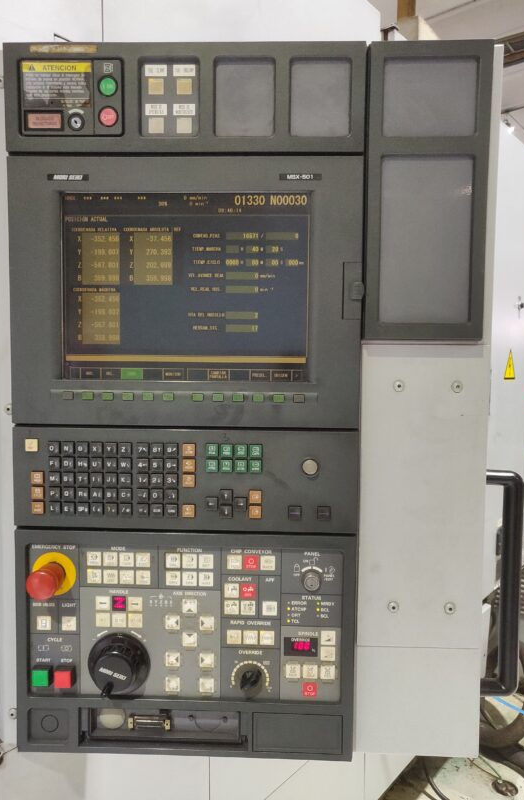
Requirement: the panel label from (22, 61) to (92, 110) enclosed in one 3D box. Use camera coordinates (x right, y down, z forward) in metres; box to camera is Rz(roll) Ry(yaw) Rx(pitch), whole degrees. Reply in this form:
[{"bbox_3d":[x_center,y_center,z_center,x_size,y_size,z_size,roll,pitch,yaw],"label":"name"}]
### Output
[{"bbox_3d":[-0.232,-0.357,0.655,0.079,0.051,0.002,1,4,2],"label":"panel label"}]

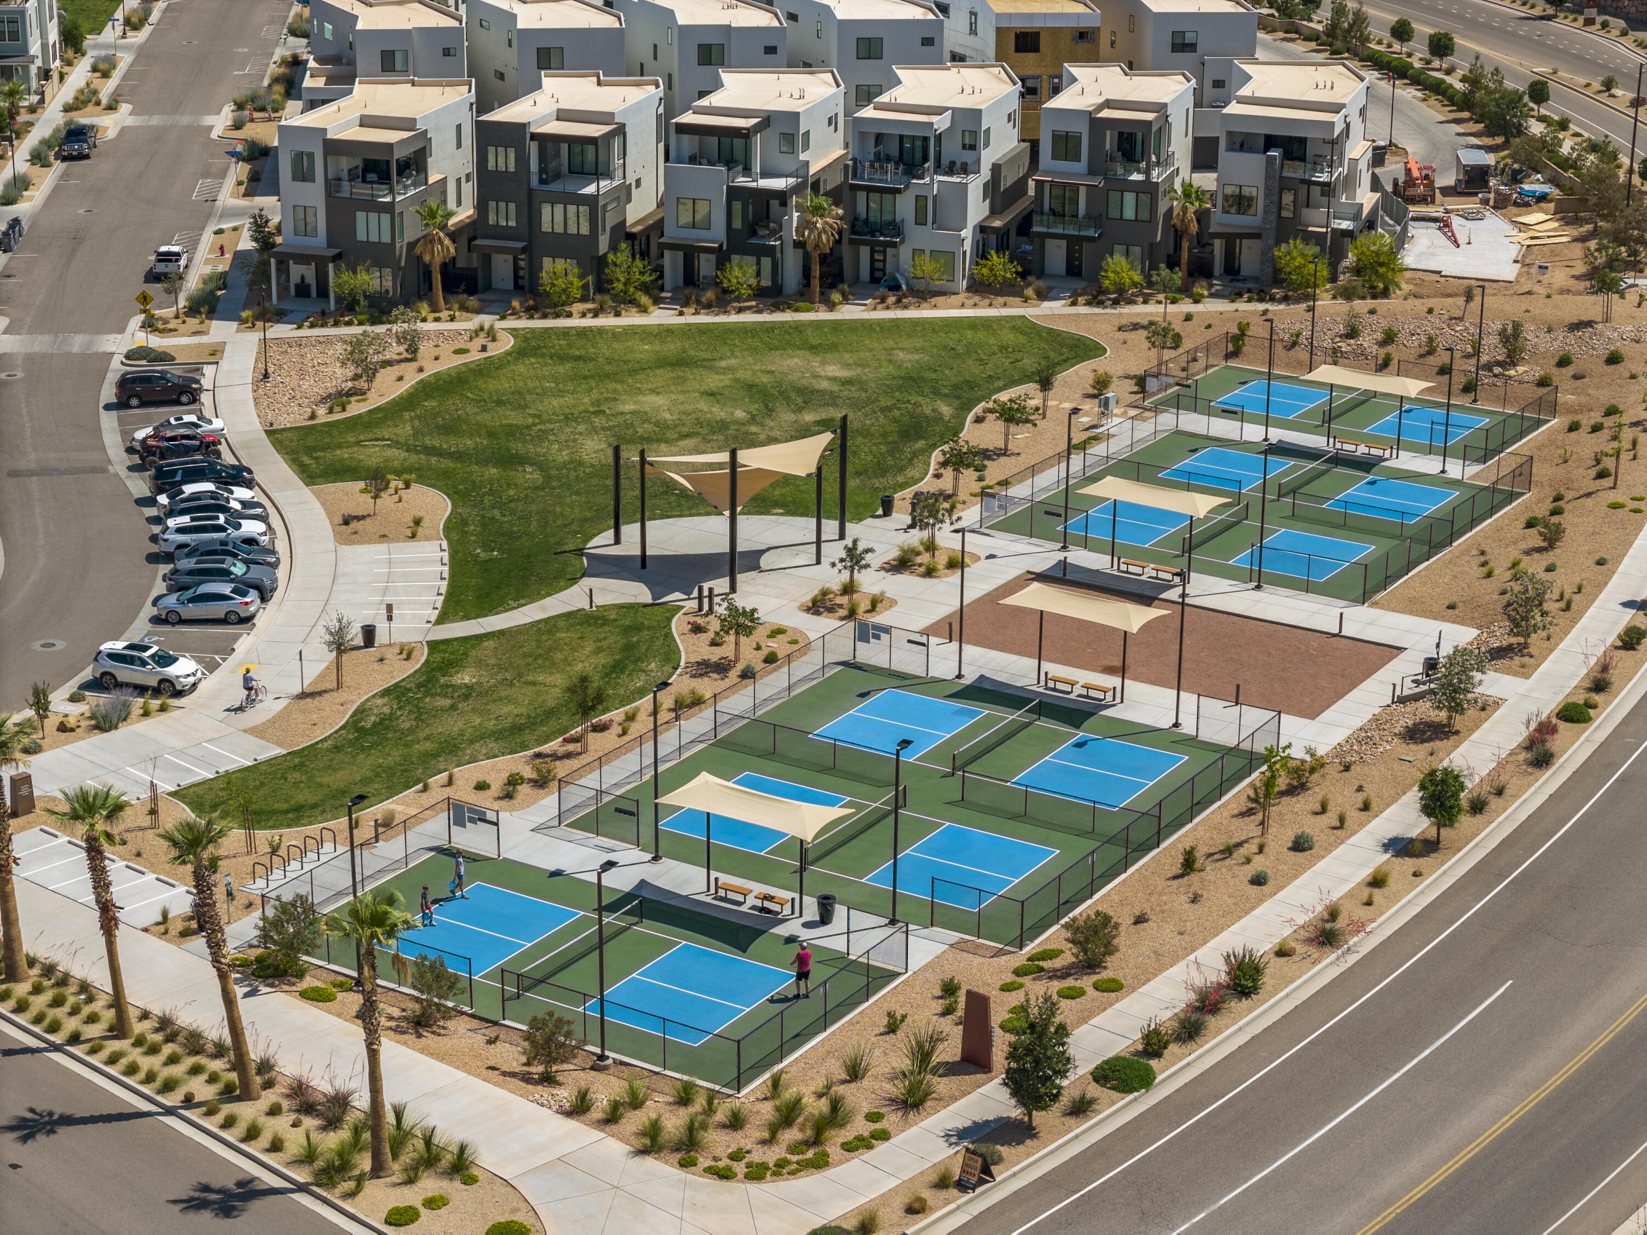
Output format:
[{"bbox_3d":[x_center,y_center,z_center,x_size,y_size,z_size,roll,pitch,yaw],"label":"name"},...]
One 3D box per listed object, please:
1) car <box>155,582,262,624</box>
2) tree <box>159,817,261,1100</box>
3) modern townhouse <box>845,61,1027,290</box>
[{"bbox_3d":[-27.276,-0.695,147.931,4.540,1.470,1.820,0,20,-1],"label":"car"},{"bbox_3d":[-19.053,10.529,103.410,2.900,9.200,2.500,1,20,0],"label":"tree"},{"bbox_3d":[7.629,-27.873,209.758,9.760,10.800,17.600,5,20,13],"label":"modern townhouse"}]

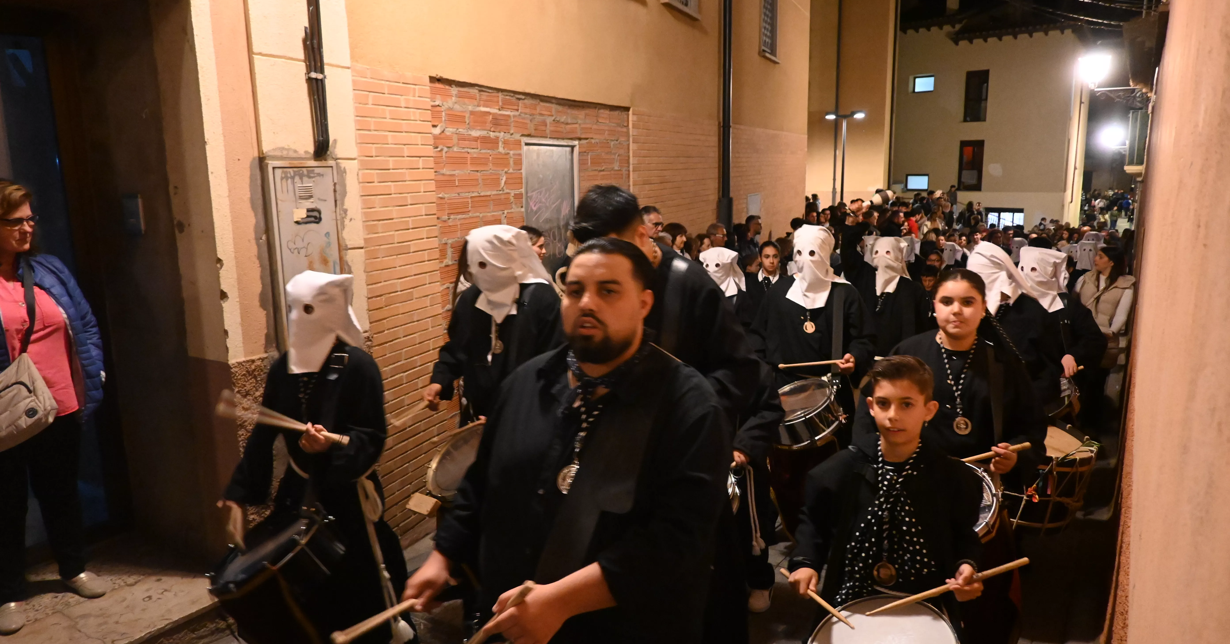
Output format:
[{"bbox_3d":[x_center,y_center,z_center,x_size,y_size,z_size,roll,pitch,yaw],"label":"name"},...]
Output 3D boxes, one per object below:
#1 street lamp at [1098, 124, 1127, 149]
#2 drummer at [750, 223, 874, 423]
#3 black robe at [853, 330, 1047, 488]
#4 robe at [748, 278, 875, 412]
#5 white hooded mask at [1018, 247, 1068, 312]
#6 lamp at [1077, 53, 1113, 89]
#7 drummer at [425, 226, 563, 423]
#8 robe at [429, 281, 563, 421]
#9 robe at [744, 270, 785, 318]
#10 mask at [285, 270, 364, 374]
[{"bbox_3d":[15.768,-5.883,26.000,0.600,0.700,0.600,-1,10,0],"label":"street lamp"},{"bbox_3d":[0.984,0.362,4.065,0.580,1.680,0.480,4,12,24],"label":"drummer"},{"bbox_3d":[1.132,0.607,2.756,0.560,1.160,0.440,4,11,26],"label":"black robe"},{"bbox_3d":[0.980,0.380,4.069,0.580,1.200,0.460,4,12,24],"label":"robe"},{"bbox_3d":[2.160,-0.202,4.138,0.220,0.310,0.210,-10,14,-41],"label":"white hooded mask"},{"bbox_3d":[6.084,-3.259,10.394,0.450,0.600,0.450,6,13,31],"label":"lamp"},{"bbox_3d":[-0.496,0.424,3.480,0.500,1.630,0.460,7,13,39],"label":"drummer"},{"bbox_3d":[-0.488,0.420,3.541,0.560,1.200,0.460,5,13,29],"label":"robe"},{"bbox_3d":[1.055,0.206,5.644,0.450,1.120,0.320,4,12,24],"label":"robe"},{"bbox_3d":[-0.962,-0.008,2.704,0.230,0.327,0.260,4,12,25],"label":"mask"}]

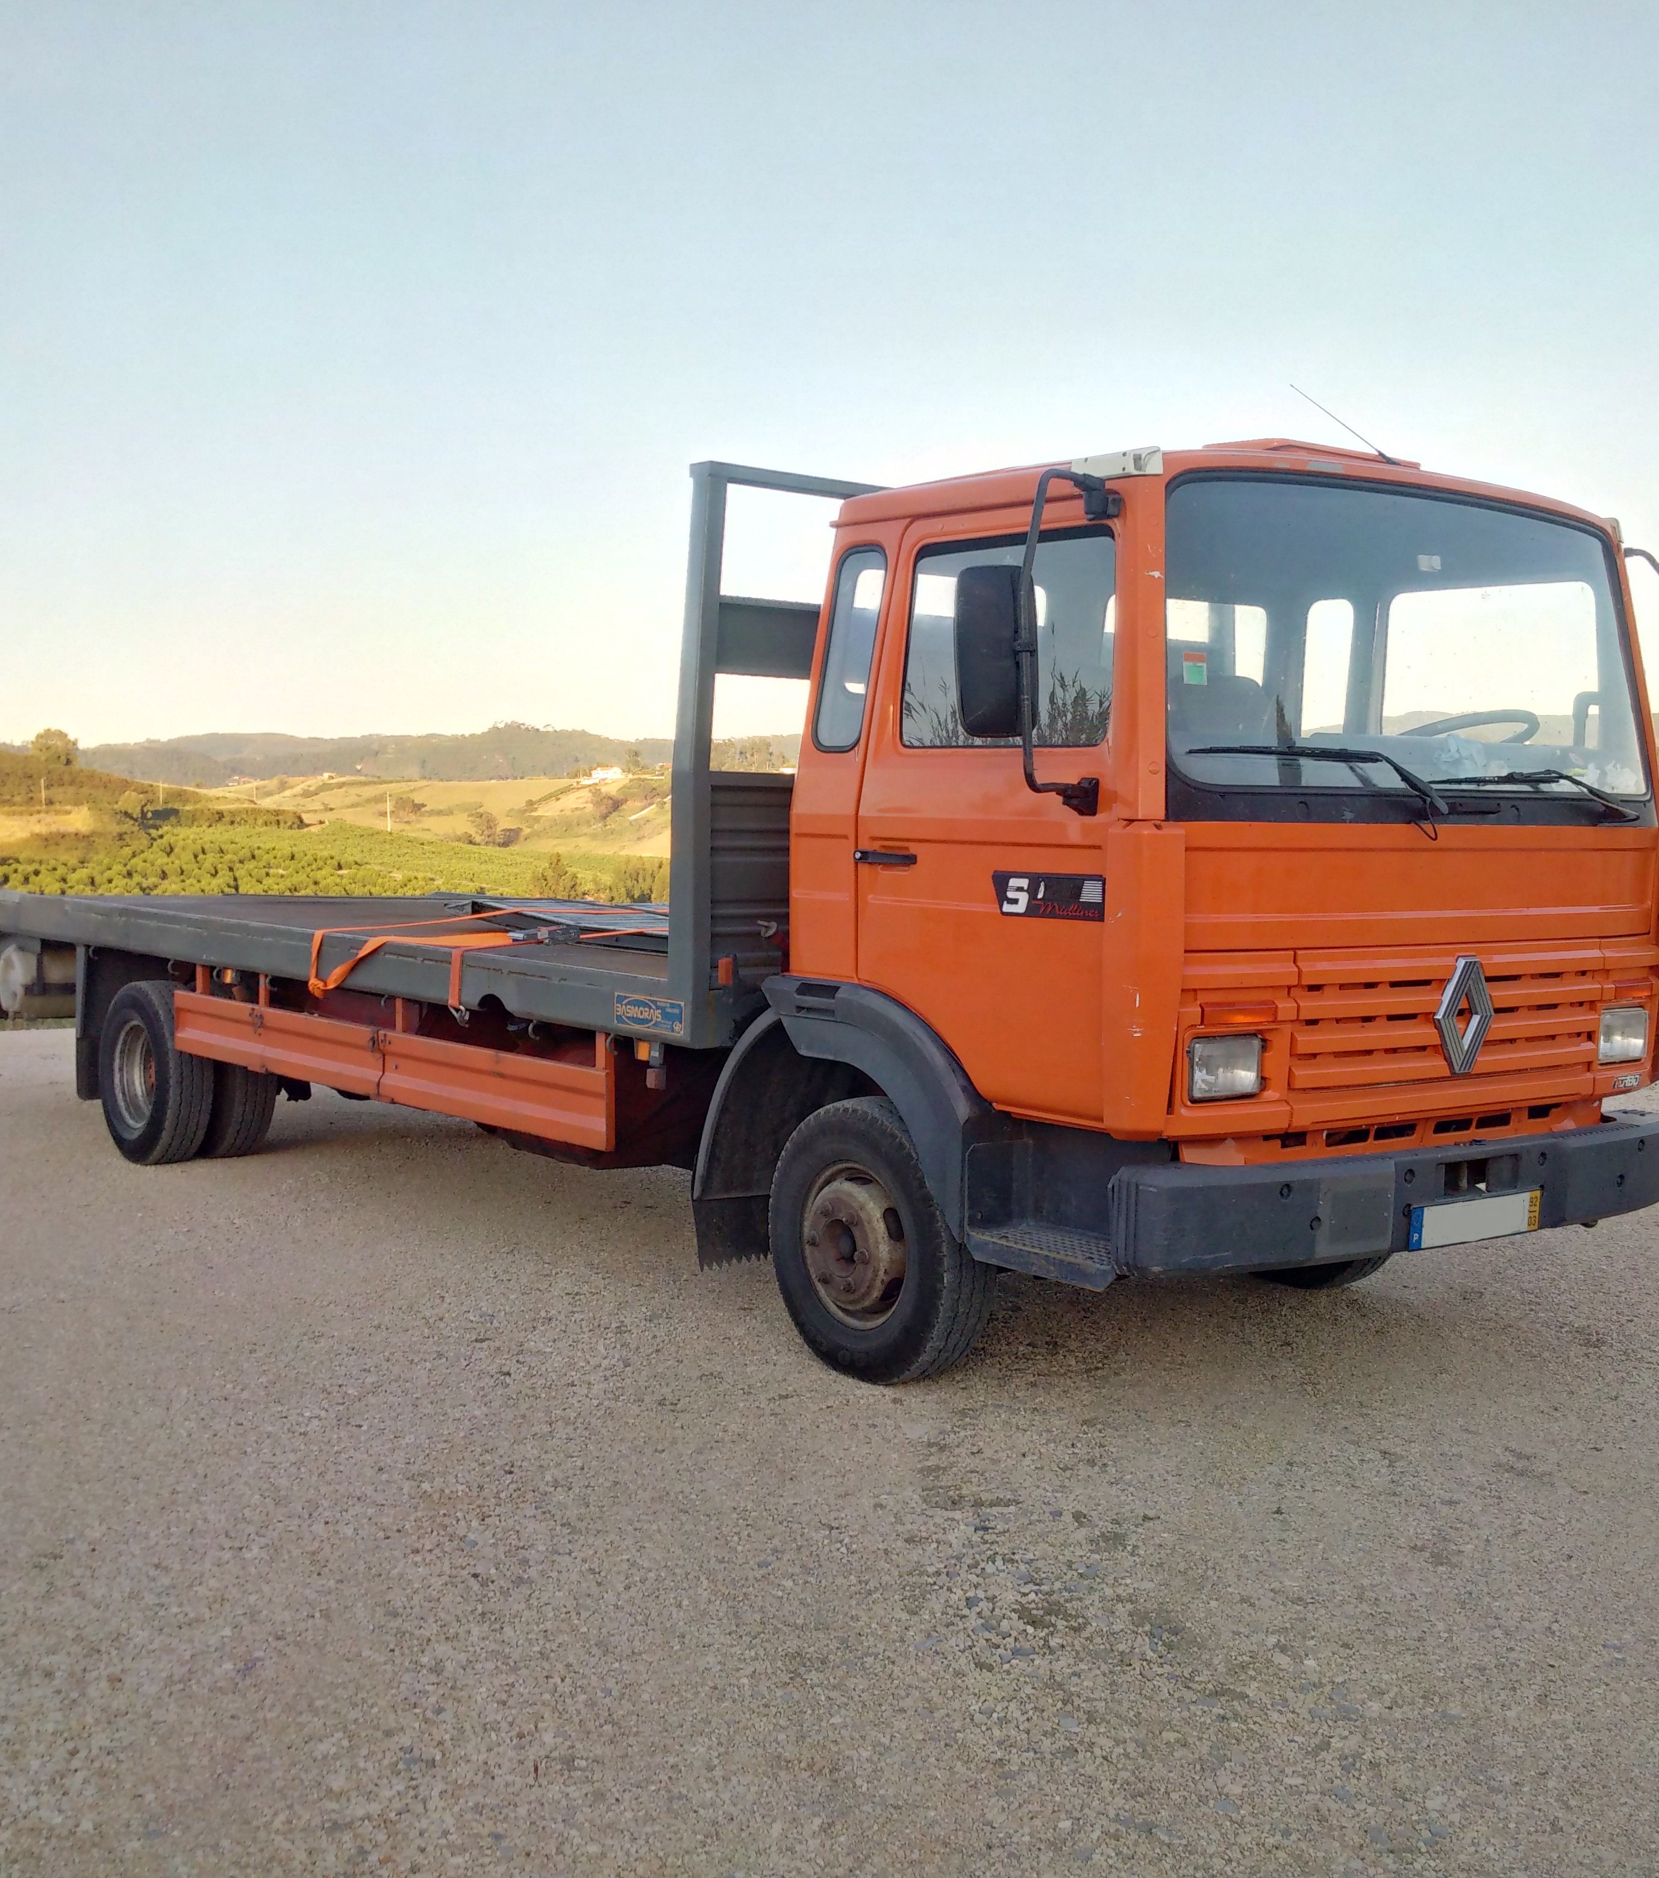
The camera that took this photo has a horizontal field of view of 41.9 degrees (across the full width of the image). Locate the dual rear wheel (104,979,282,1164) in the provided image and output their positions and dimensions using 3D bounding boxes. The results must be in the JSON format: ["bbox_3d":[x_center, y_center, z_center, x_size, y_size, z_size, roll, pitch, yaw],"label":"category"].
[{"bbox_3d":[-2.819,0.583,9.542,0.480,0.785,0.785,-1,4,-37],"label":"dual rear wheel"}]

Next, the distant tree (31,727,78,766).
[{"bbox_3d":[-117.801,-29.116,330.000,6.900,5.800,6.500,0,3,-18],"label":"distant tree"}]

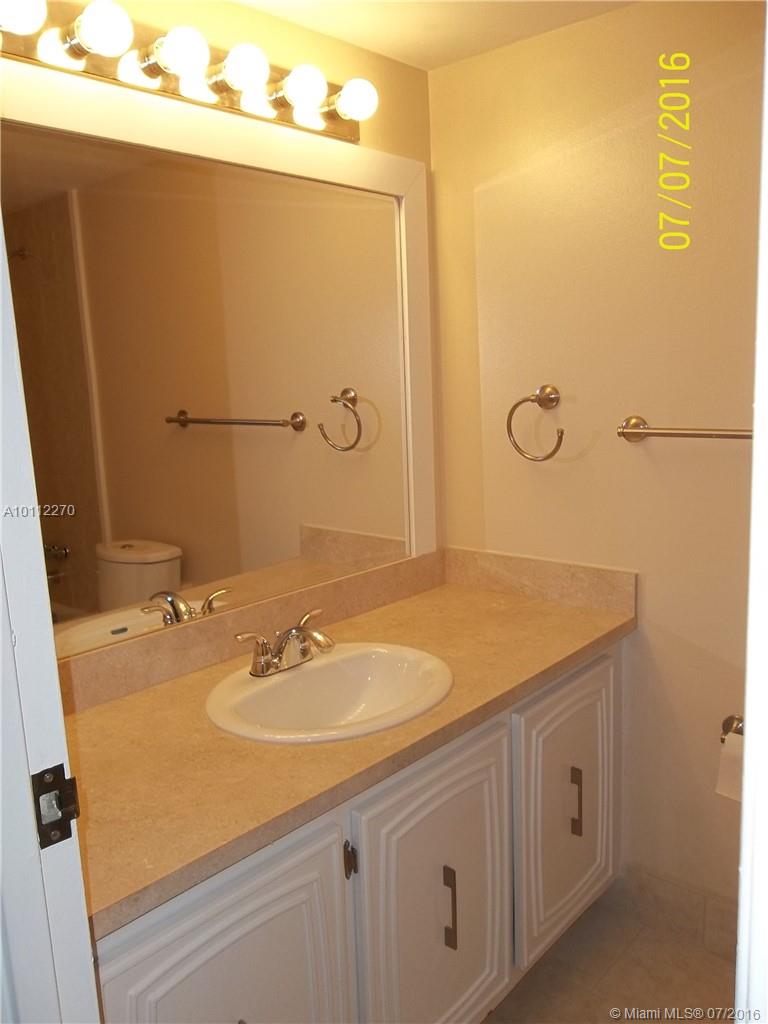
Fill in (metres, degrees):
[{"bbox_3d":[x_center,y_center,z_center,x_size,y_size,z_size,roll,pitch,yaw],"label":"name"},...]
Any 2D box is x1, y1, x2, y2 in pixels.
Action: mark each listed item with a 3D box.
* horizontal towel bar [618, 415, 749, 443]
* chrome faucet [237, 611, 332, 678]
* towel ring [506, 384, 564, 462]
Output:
[{"bbox_3d":[0.770,-0.148,1.511,0.675,0.056,0.070,7,13,42],"label":"horizontal towel bar"},{"bbox_3d":[-0.165,0.261,1.536,0.155,0.090,0.225,7,13,42],"label":"chrome faucet"},{"bbox_3d":[0.365,-0.208,1.877,0.161,0.179,0.070,7,13,42],"label":"towel ring"}]

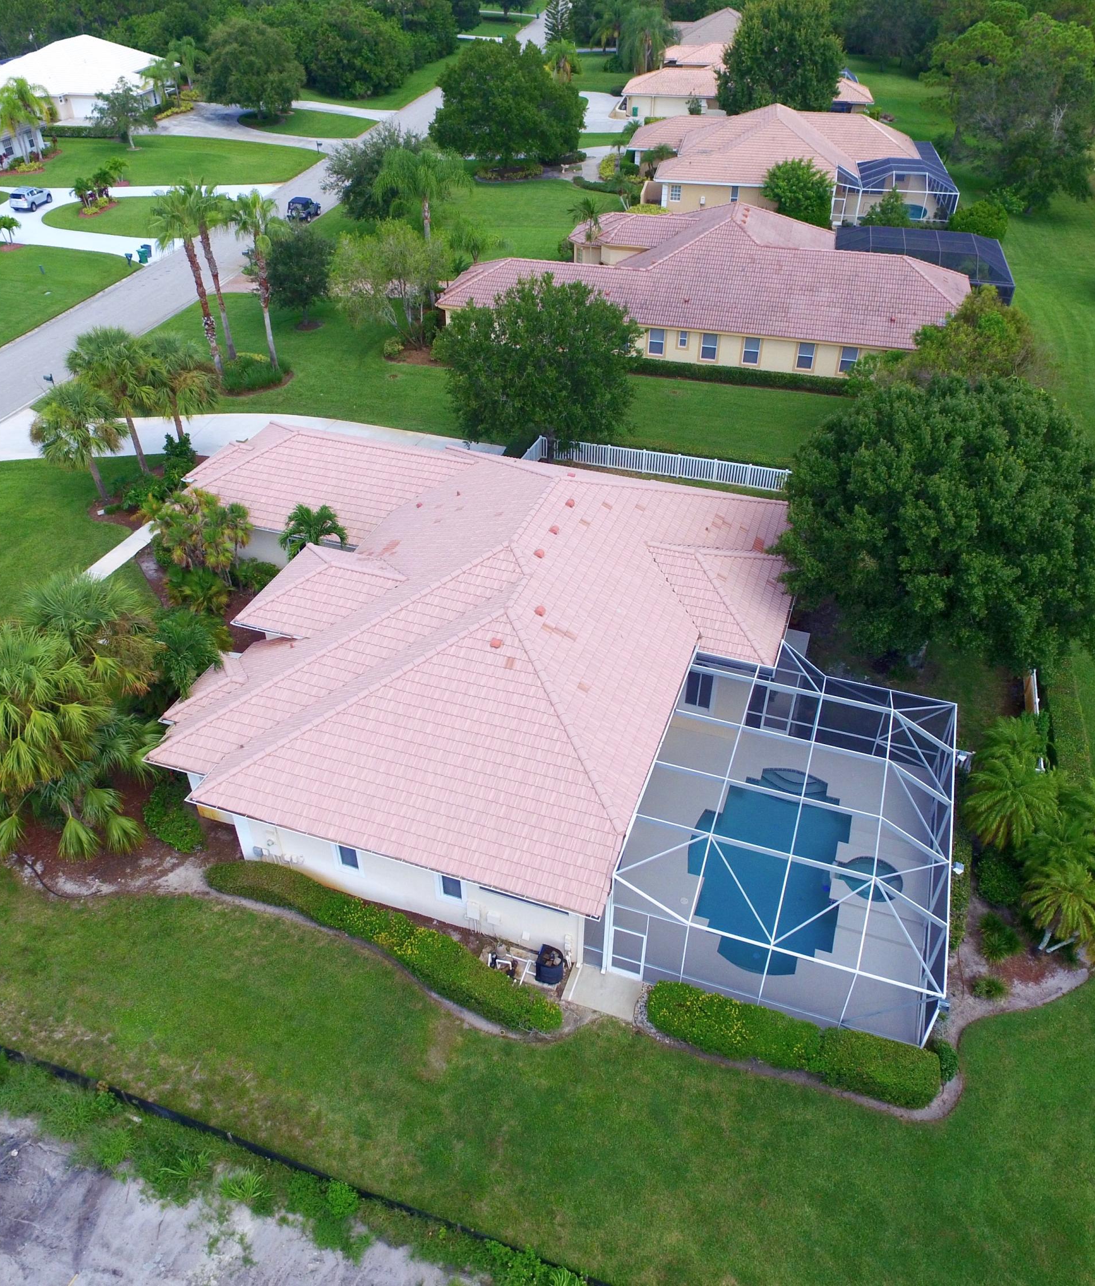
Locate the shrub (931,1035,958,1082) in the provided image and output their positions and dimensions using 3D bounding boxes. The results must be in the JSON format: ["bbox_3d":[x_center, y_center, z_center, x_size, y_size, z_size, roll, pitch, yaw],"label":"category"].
[{"bbox_3d":[9.681,10.242,24.264,0.800,0.800,0.950,0,39,0],"label":"shrub"}]

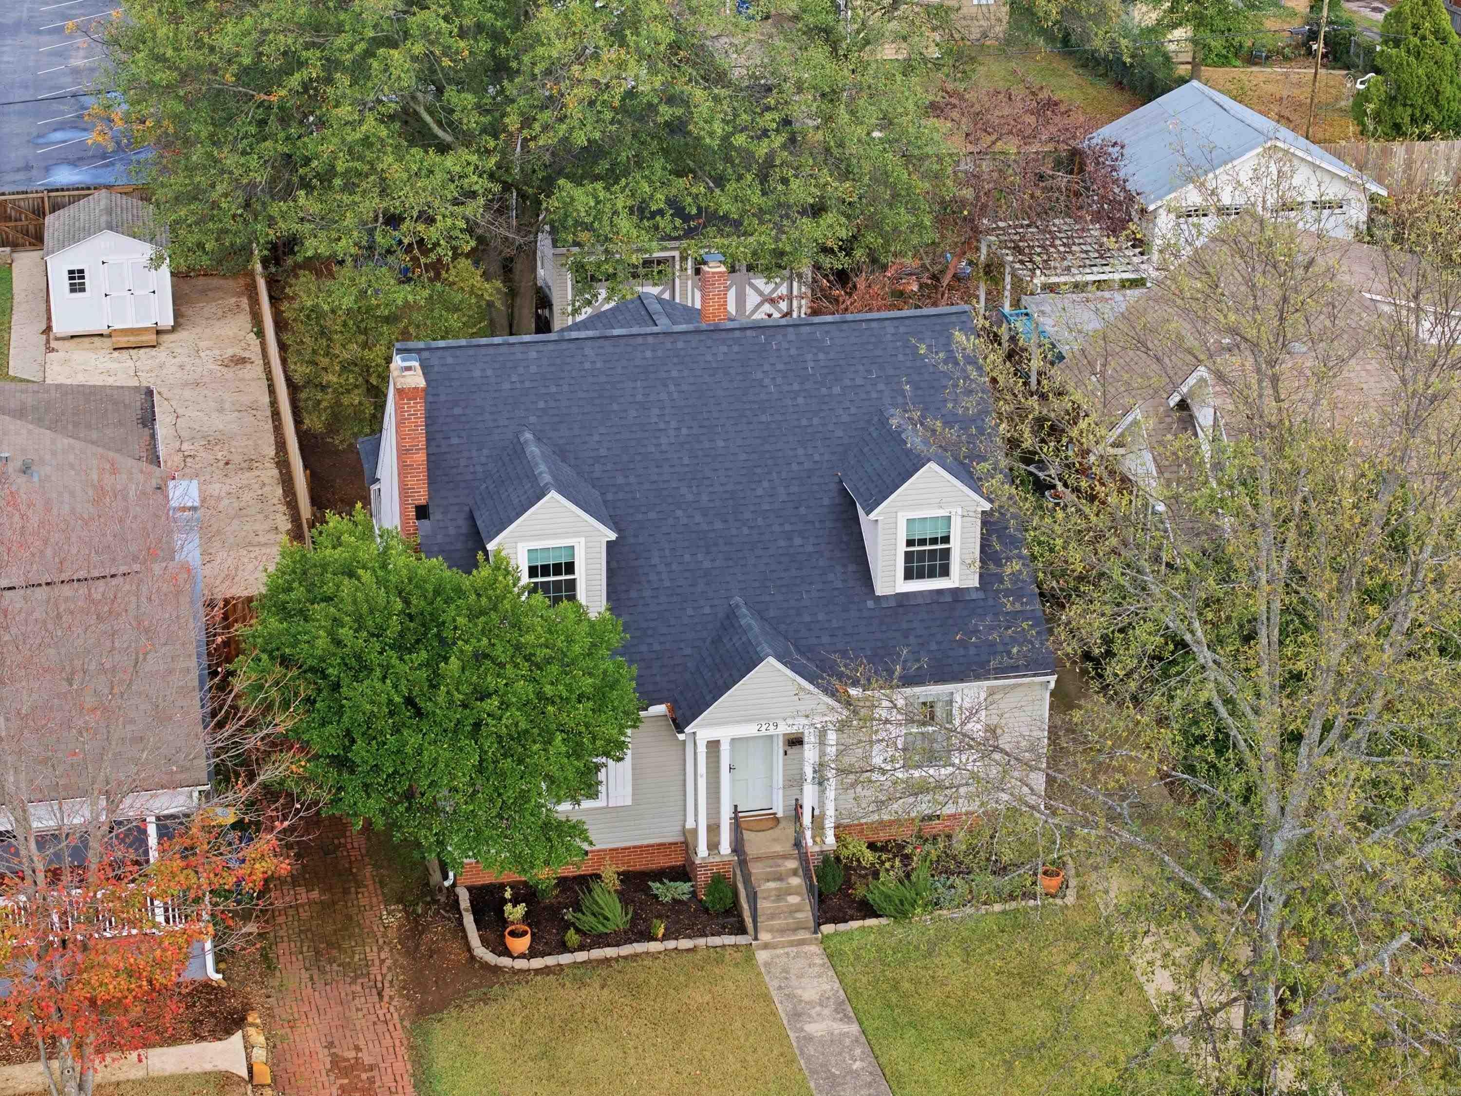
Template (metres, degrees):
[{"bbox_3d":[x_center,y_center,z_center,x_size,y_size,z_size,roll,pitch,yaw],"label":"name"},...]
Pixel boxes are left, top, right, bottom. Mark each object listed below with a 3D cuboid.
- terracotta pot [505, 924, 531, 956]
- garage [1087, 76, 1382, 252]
[{"bbox_3d":[-3.546,6.530,49.233,0.422,0.412,0.422,0,23,0],"label":"terracotta pot"},{"bbox_3d":[14.153,-10.497,84.234,6.816,4.139,6.633,-4,23,-9],"label":"garage"}]

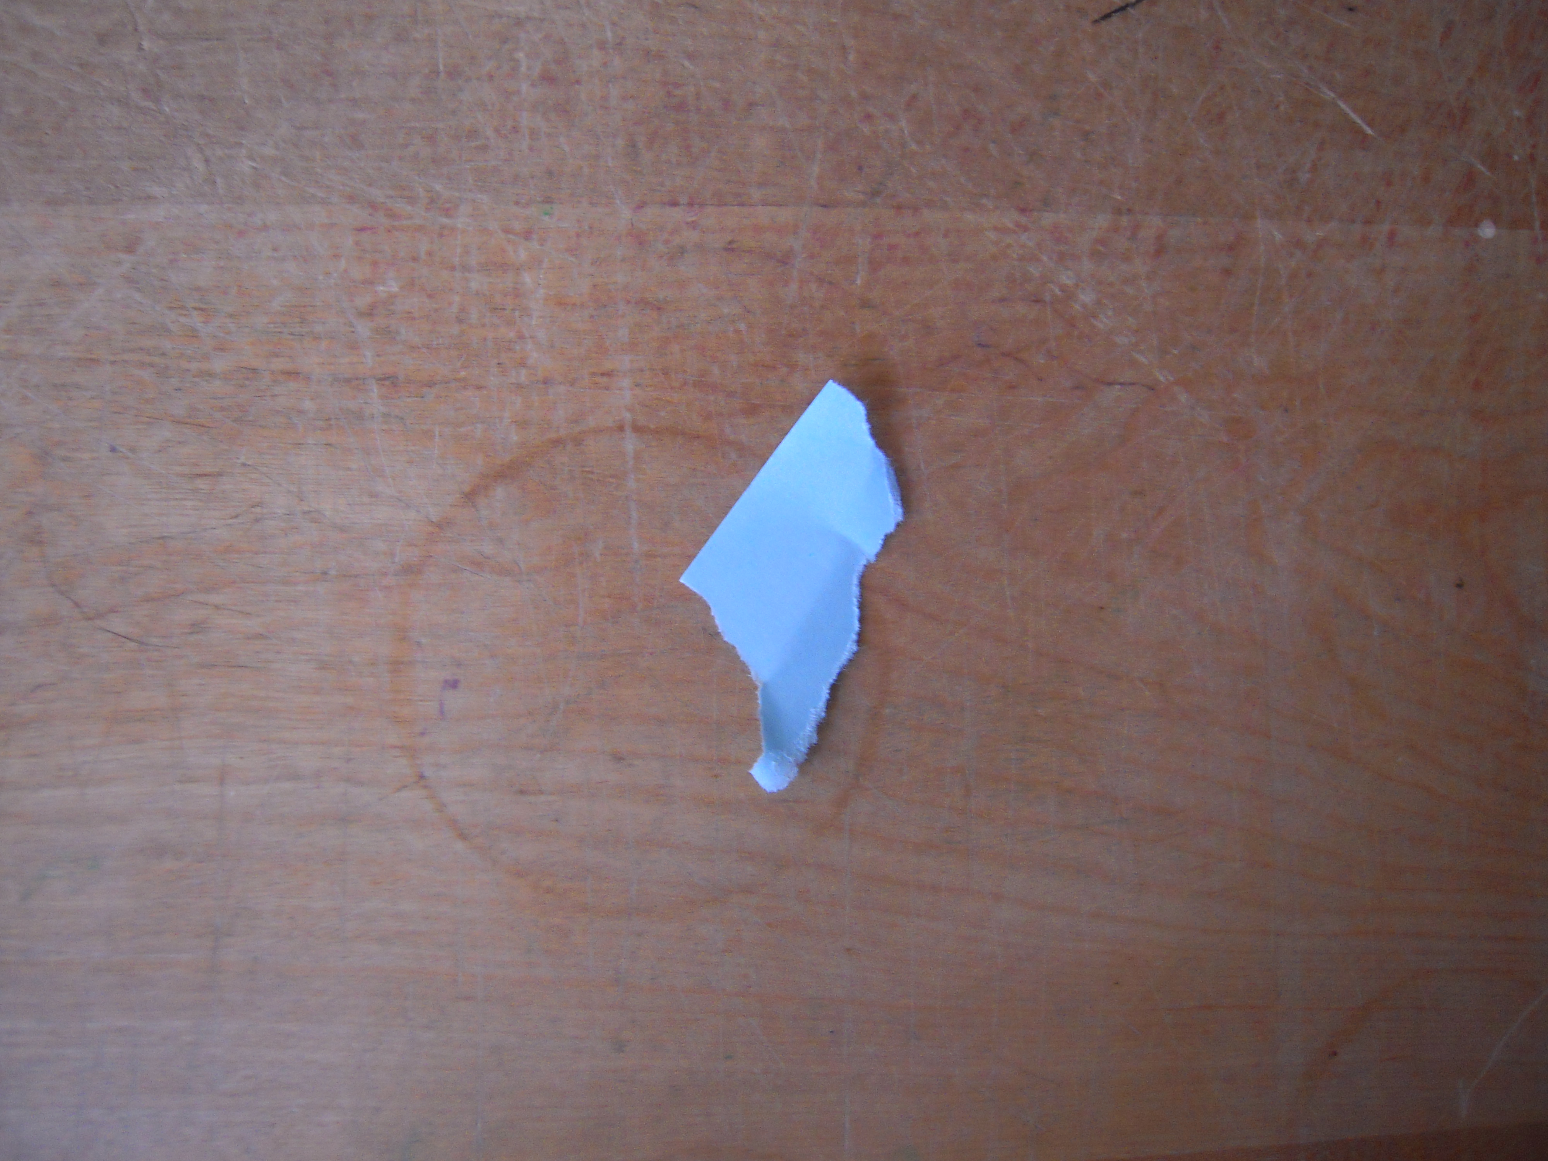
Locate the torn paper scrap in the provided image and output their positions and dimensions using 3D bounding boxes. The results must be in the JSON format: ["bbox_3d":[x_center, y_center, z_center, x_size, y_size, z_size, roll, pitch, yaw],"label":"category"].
[{"bbox_3d":[0.002,0.000,0.209,0.033,0.011,0.067,26,88,1],"label":"torn paper scrap"}]

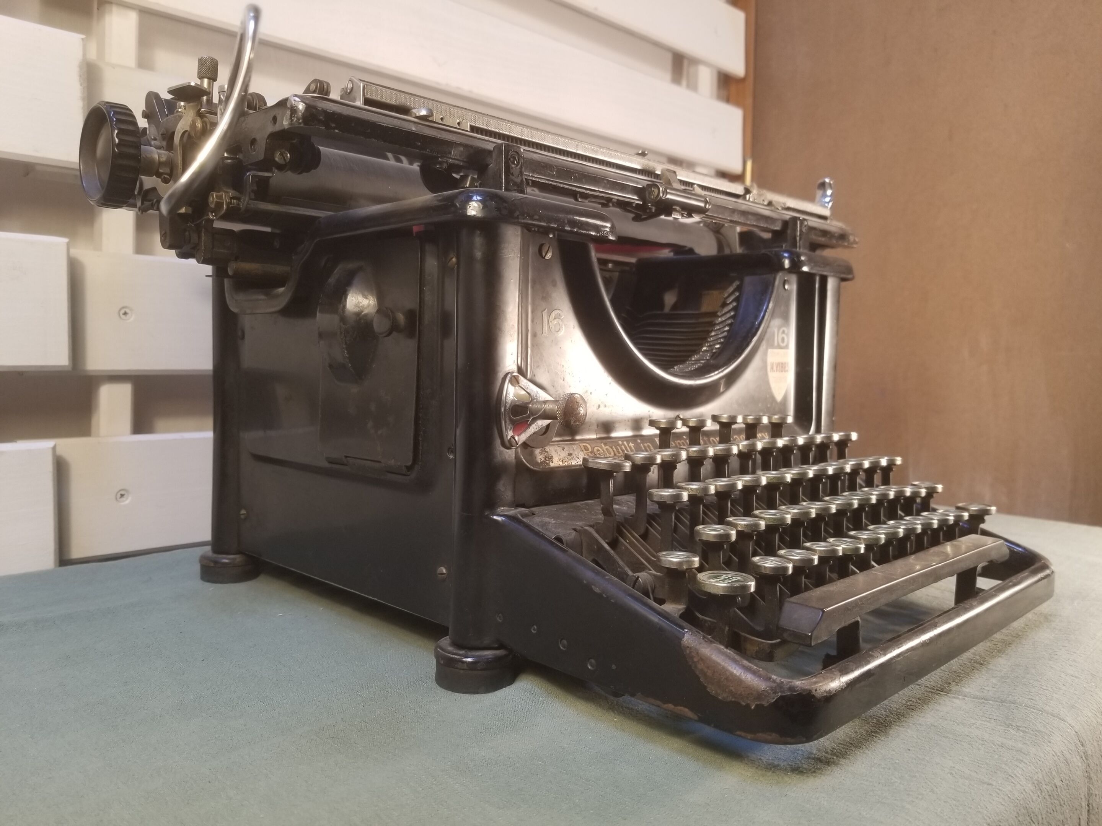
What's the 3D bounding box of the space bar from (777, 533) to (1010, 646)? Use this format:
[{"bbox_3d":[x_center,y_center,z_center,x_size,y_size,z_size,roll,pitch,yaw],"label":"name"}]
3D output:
[{"bbox_3d":[0.154,0.070,0.354,0.194,0.012,0.014,-2,4,-44],"label":"space bar"}]

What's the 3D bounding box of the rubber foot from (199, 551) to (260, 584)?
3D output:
[{"bbox_3d":[-0.204,0.097,0.526,0.035,0.016,0.035,-2,4,-44],"label":"rubber foot"}]

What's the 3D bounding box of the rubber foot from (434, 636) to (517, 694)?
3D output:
[{"bbox_3d":[-0.032,0.105,0.352,0.035,0.016,0.035,0,3,0],"label":"rubber foot"}]

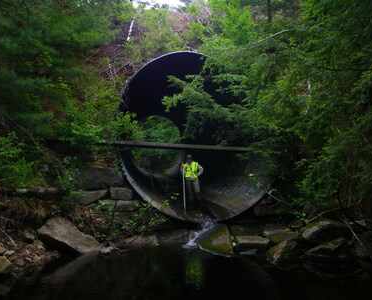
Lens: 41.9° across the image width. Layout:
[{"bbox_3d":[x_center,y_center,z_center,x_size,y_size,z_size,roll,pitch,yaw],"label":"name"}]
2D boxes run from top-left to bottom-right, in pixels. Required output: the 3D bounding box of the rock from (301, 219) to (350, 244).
[{"bbox_3d":[3.190,1.860,11.150,1.150,0.560,0.850,0,-1,11],"label":"rock"}]

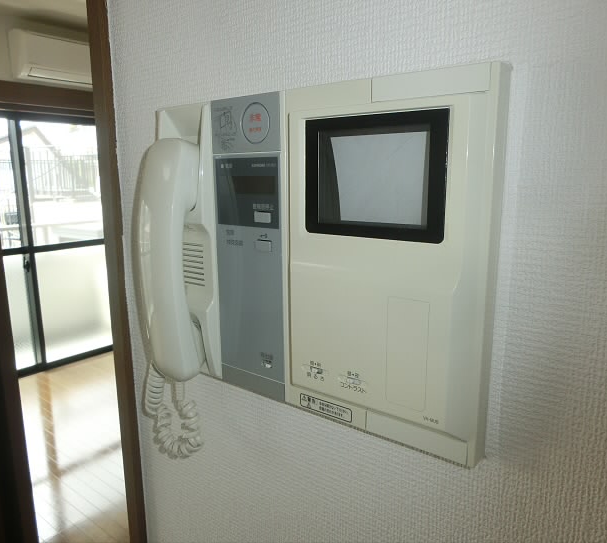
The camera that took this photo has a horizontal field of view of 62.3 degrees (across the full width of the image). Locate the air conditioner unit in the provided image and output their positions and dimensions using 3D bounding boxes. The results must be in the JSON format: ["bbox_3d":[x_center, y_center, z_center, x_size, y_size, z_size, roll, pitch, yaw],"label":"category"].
[{"bbox_3d":[-1.628,-1.489,3.624,0.215,0.285,0.800,8,14,37],"label":"air conditioner unit"}]

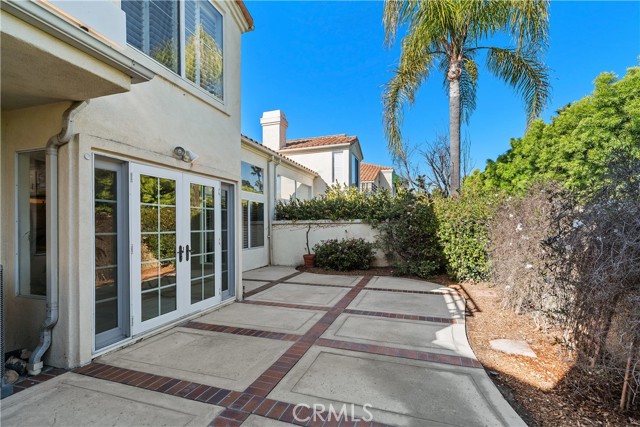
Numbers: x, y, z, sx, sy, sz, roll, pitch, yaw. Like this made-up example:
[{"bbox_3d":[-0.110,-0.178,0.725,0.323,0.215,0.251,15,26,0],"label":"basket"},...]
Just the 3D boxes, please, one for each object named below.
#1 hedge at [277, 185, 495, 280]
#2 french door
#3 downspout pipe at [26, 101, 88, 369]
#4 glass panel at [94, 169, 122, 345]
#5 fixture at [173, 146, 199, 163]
[{"bbox_3d":[1.420,0.440,8.250,5.700,2.380,1.400,-1,-2,15],"label":"hedge"},{"bbox_3d":[-1.962,0.447,4.100,0.080,2.032,1.590,-1,-2,19],"label":"french door"},{"bbox_3d":[-2.433,0.235,2.655,0.560,2.470,0.180,-1,-2,19],"label":"downspout pipe"},{"bbox_3d":[-2.400,0.412,3.189,0.060,1.970,0.340,-1,-2,19],"label":"glass panel"},{"bbox_3d":[-1.867,-0.806,3.941,0.180,0.170,0.340,-1,-2,20],"label":"fixture"}]

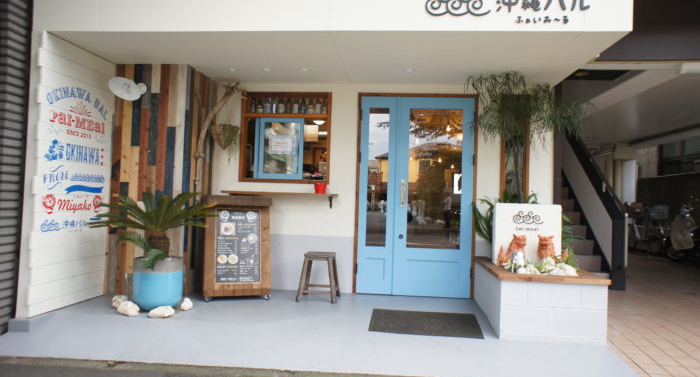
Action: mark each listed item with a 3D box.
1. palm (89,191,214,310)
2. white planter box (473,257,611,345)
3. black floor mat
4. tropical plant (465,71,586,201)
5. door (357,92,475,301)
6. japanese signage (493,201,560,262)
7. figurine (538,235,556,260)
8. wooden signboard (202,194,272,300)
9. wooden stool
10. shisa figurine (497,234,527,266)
[{"bbox_3d":[-1.755,0.552,4.188,1.101,1.019,0.897,2,-1,5],"label":"palm"},{"bbox_3d":[1.604,0.922,4.168,0.825,0.482,1.315,2,-1,5],"label":"white planter box"},{"bbox_3d":[0.636,1.125,3.943,0.897,0.014,0.713,2,-1,5],"label":"black floor mat"},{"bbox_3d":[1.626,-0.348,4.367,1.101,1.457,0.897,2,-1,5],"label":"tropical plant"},{"bbox_3d":[0.706,0.087,4.959,1.213,2.109,0.061,2,-1,5],"label":"door"},{"bbox_3d":[1.551,0.412,4.078,0.545,0.550,0.112,2,-1,5],"label":"japanese signage"},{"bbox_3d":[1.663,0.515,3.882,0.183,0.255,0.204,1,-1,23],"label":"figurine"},{"bbox_3d":[-1.094,0.584,4.648,0.642,1.004,0.306,2,-1,-9],"label":"wooden signboard"},{"bbox_3d":[-0.305,0.876,4.694,0.377,0.469,0.367,2,-1,5],"label":"wooden stool"},{"bbox_3d":[1.362,0.521,3.899,0.204,0.275,0.224,2,-1,-33],"label":"shisa figurine"}]

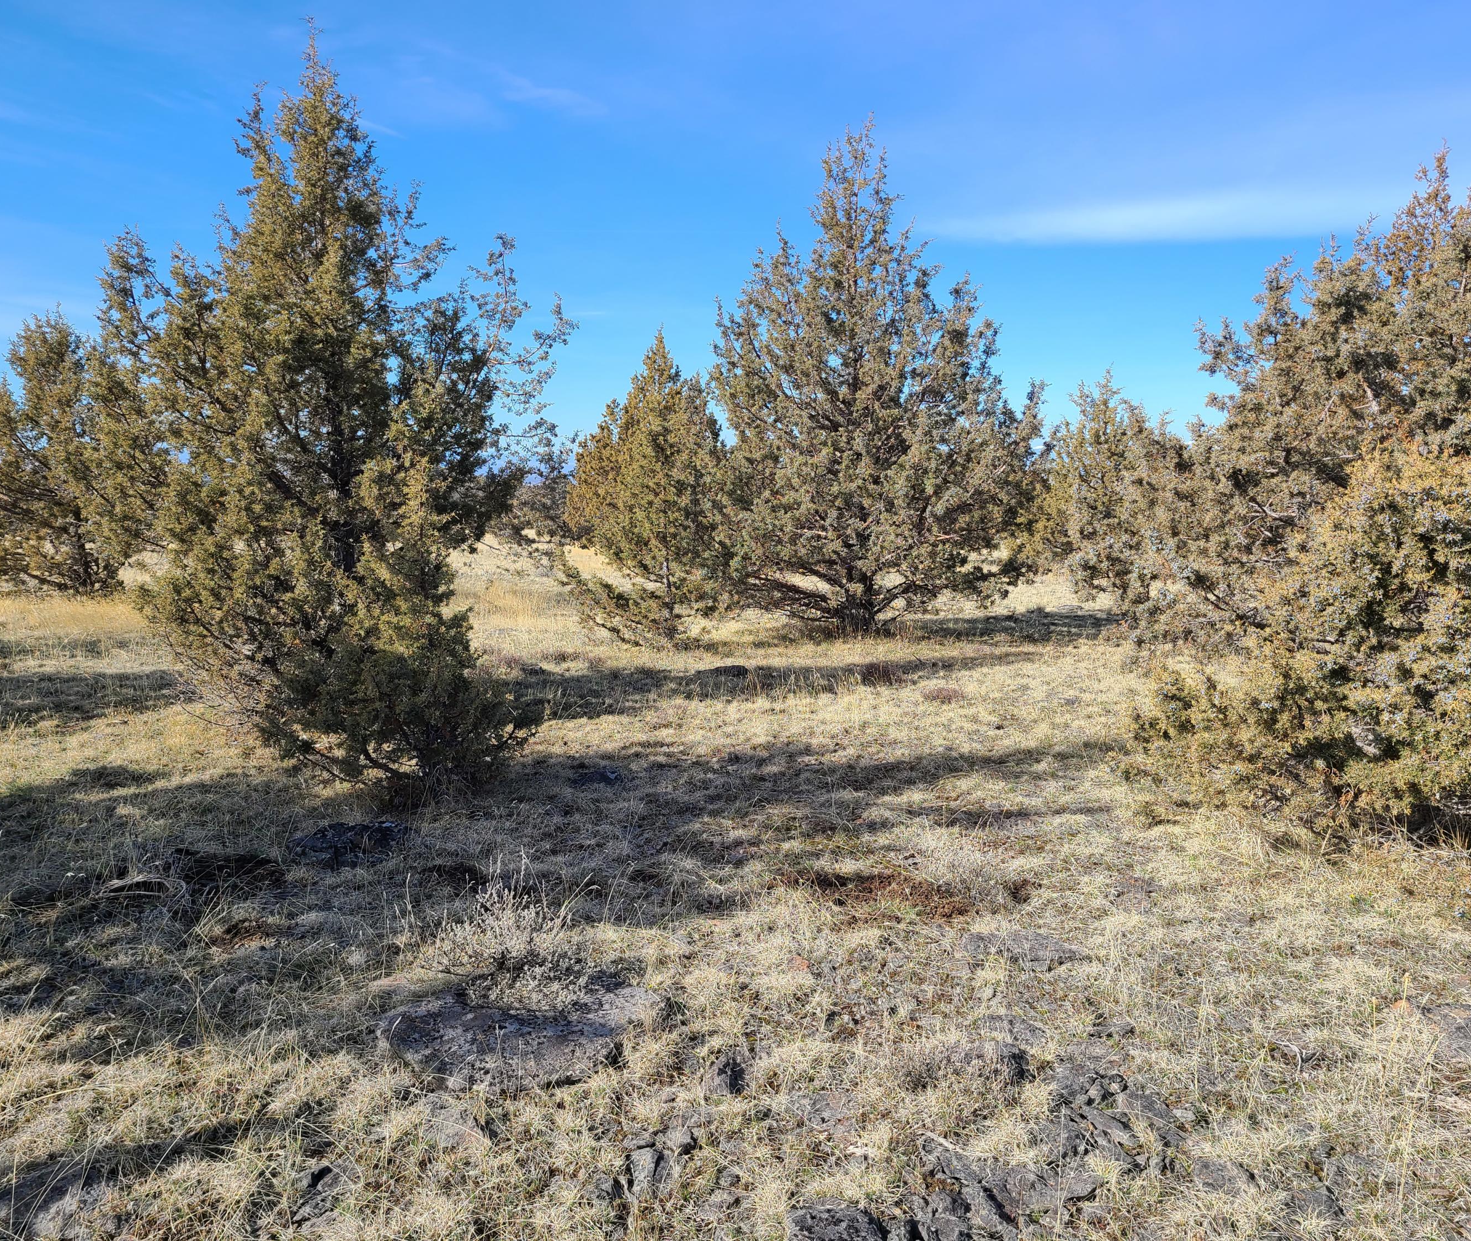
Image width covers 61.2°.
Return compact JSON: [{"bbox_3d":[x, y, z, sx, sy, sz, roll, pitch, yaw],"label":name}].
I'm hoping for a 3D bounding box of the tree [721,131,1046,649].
[{"bbox_3d":[1.609,-2.664,13.848,3.687,5.607,3.577,0,6,0],"label":"tree"}]

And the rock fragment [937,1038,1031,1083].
[{"bbox_3d":[0.673,1.185,3.364,0.245,0.063,0.152,0,6,0],"label":"rock fragment"}]

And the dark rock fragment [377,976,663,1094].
[{"bbox_3d":[-0.590,1.134,3.454,0.777,0.147,0.427,-1,6,-10],"label":"dark rock fragment"}]

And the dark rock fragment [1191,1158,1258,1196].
[{"bbox_3d":[1.105,1.255,2.807,0.140,0.036,0.095,1,6,10],"label":"dark rock fragment"}]

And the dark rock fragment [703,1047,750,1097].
[{"bbox_3d":[-0.024,1.181,3.263,0.126,0.092,0.107,0,6,0],"label":"dark rock fragment"}]

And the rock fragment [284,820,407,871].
[{"bbox_3d":[-1.654,0.949,5.295,0.494,0.142,0.272,0,6,-3],"label":"rock fragment"}]

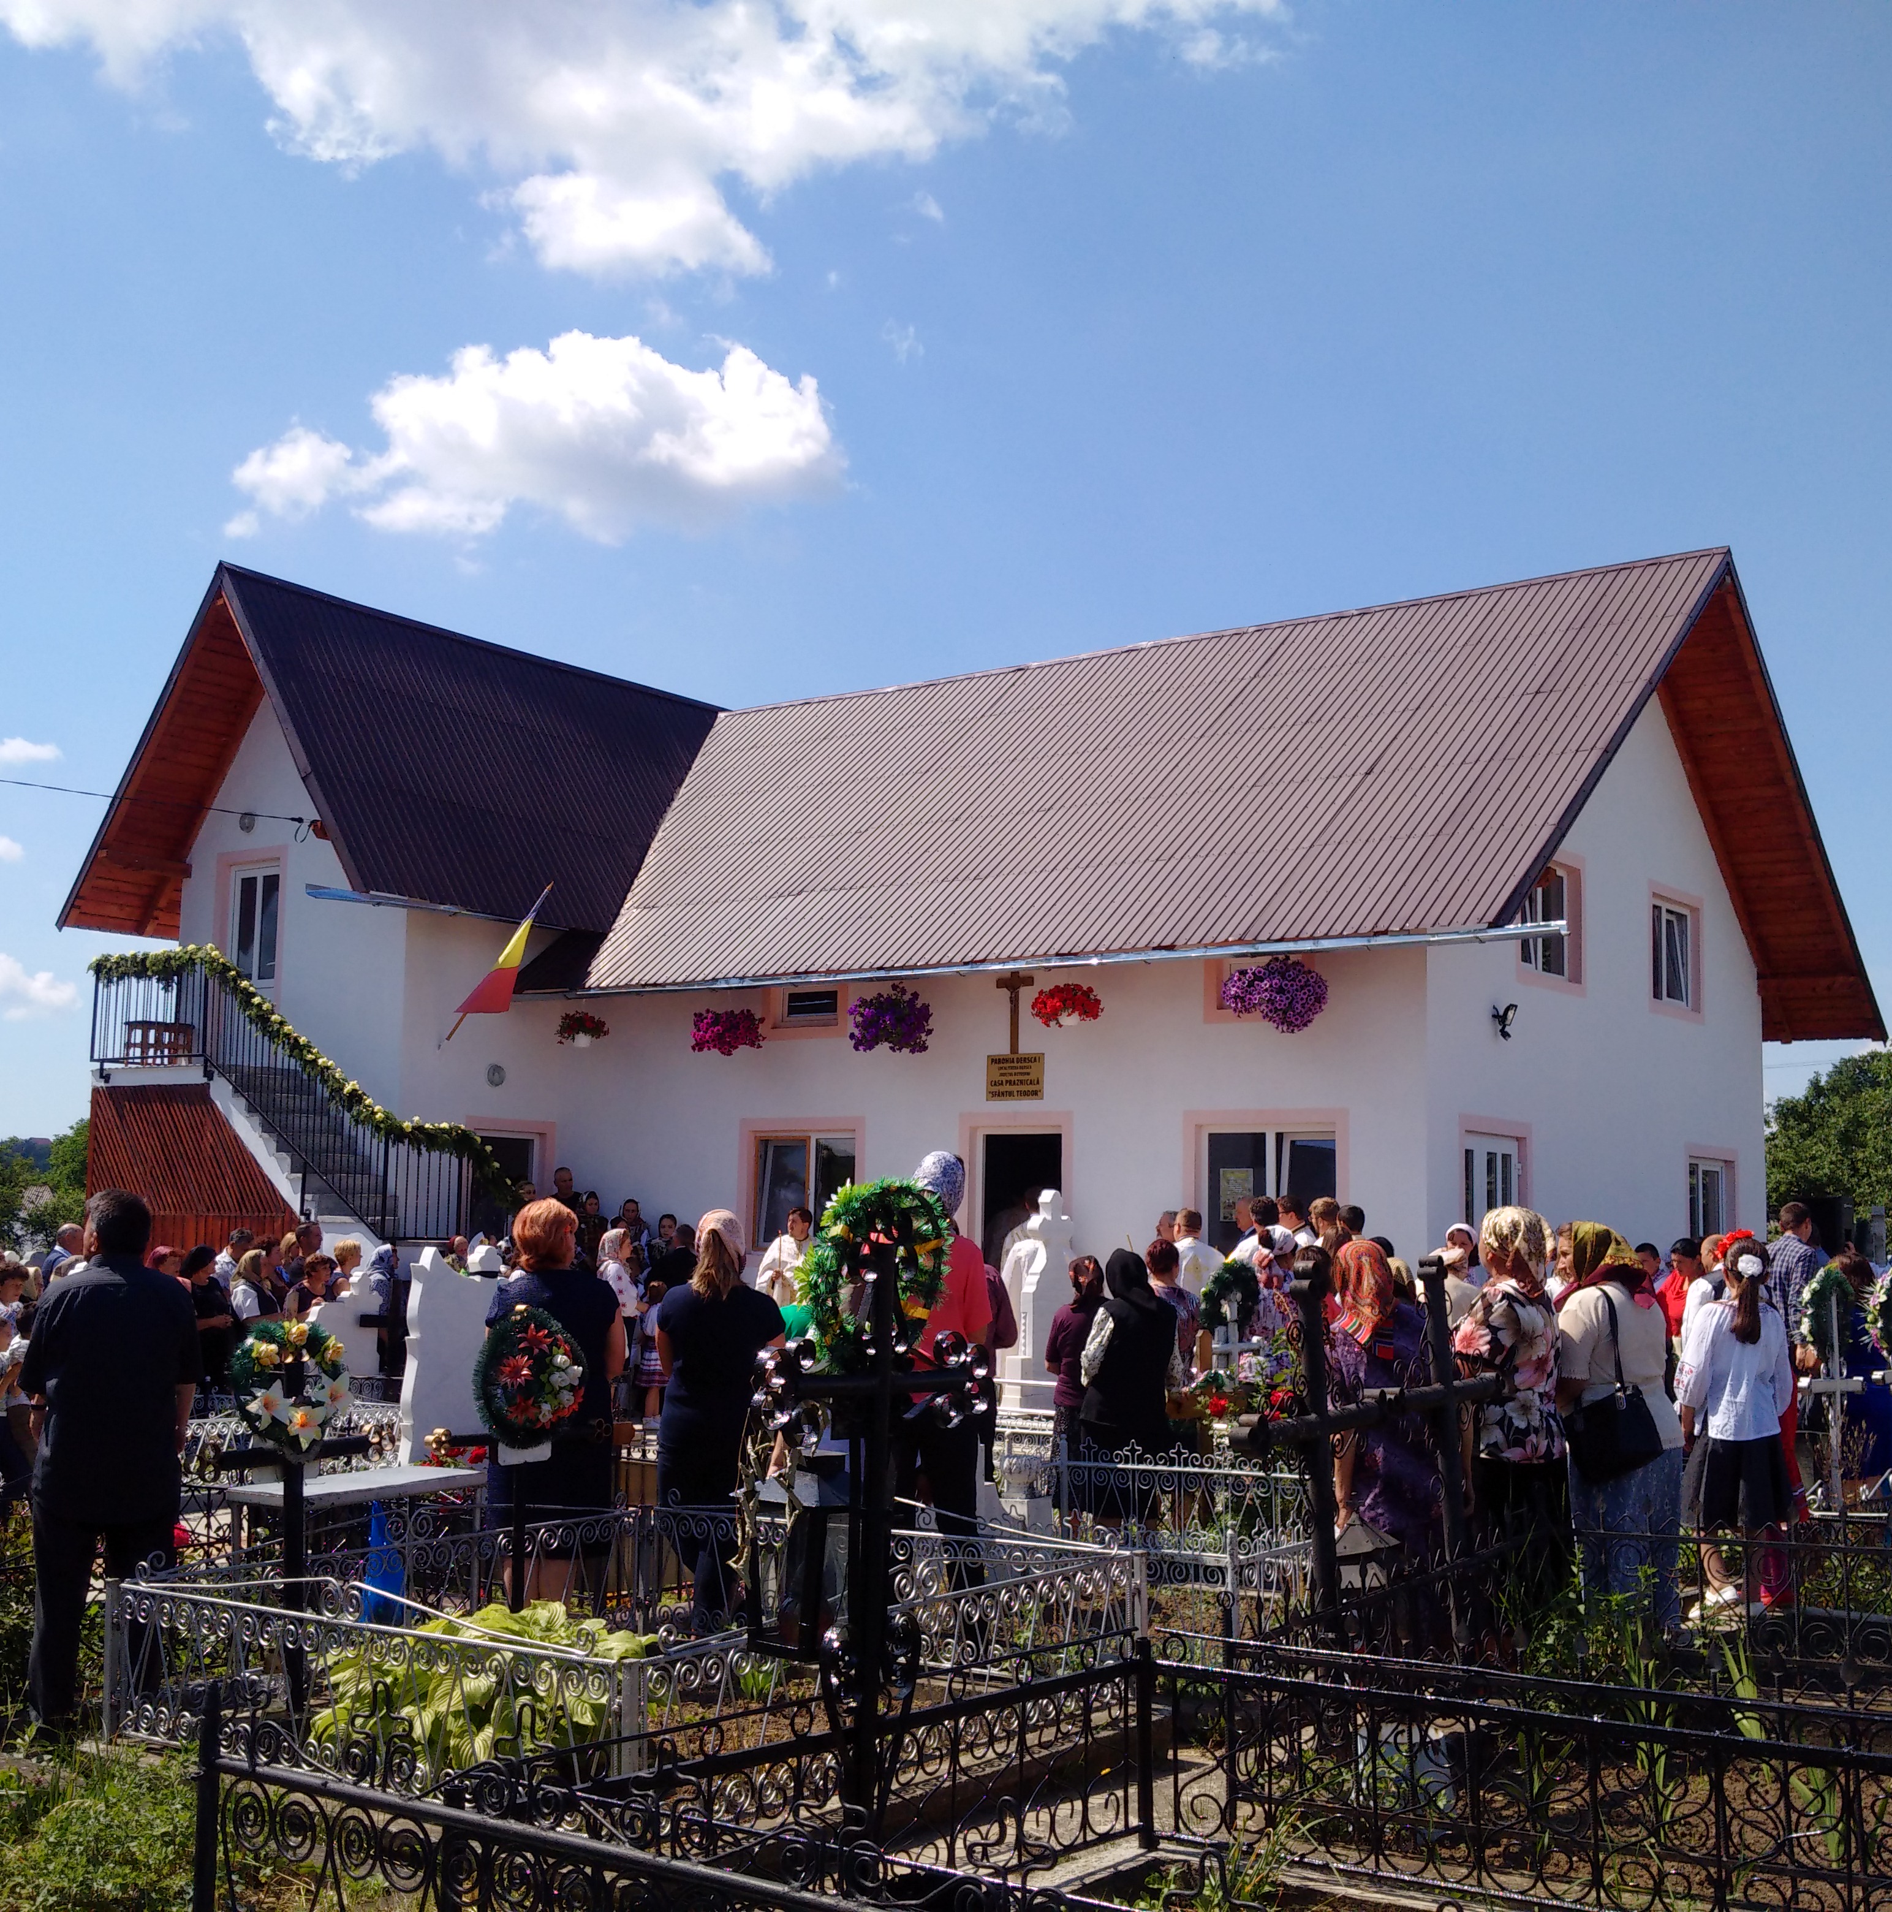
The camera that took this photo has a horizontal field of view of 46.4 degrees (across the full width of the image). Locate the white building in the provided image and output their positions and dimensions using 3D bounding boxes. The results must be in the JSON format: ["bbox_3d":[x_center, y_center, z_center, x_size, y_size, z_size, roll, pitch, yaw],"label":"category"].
[{"bbox_3d":[0.415,0.529,22.522,14.402,7.762,12.148,-4,-9,37],"label":"white building"}]

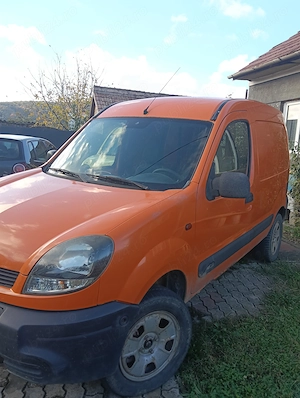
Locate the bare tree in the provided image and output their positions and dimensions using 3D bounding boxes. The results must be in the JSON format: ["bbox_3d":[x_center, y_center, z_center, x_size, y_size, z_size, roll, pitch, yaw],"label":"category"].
[{"bbox_3d":[-3.338,-3.404,12.000,3.100,4.600,3.000,3,11,0],"label":"bare tree"}]

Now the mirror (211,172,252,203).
[{"bbox_3d":[0.550,-0.071,2.014,0.215,0.190,0.130,11,14,35],"label":"mirror"}]

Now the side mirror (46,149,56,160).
[{"bbox_3d":[-0.935,-0.367,3.059,0.215,0.190,0.130,11,14,35],"label":"side mirror"}]

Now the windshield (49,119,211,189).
[{"bbox_3d":[-0.233,-0.387,2.435,1.410,0.180,0.750,11,57,35],"label":"windshield"}]

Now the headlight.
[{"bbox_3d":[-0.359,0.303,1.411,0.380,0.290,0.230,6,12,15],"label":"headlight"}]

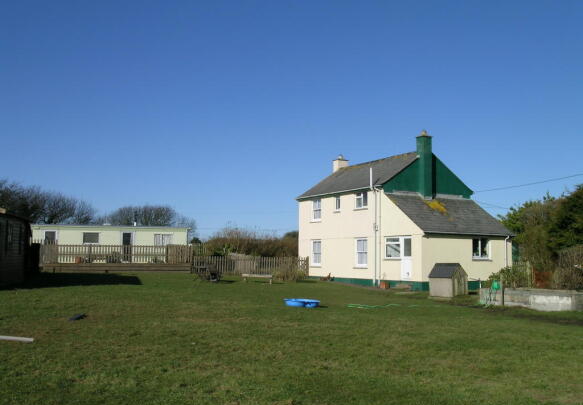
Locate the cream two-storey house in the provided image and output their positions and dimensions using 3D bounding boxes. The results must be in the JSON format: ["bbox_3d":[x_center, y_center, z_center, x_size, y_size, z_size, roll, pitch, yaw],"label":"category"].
[{"bbox_3d":[5.900,0.565,36.847,6.300,8.180,11.950,3,-6,-28],"label":"cream two-storey house"}]

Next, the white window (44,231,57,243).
[{"bbox_3d":[-14.927,2.132,40.692,0.757,0.792,0.100,2,-5,-17],"label":"white window"}]

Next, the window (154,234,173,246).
[{"bbox_3d":[-8.310,2.455,42.701,1.232,0.850,0.100,2,-5,-17],"label":"window"}]

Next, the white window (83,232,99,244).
[{"bbox_3d":[-12.639,2.269,41.385,1.019,0.780,0.100,2,-5,-17],"label":"white window"}]

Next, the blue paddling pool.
[{"bbox_3d":[0.333,3.085,19.906,1.100,0.210,1.100,1,-5,0],"label":"blue paddling pool"}]

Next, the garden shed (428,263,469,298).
[{"bbox_3d":[6.528,3.218,27.319,1.200,1.360,1.150,5,-7,-43],"label":"garden shed"}]

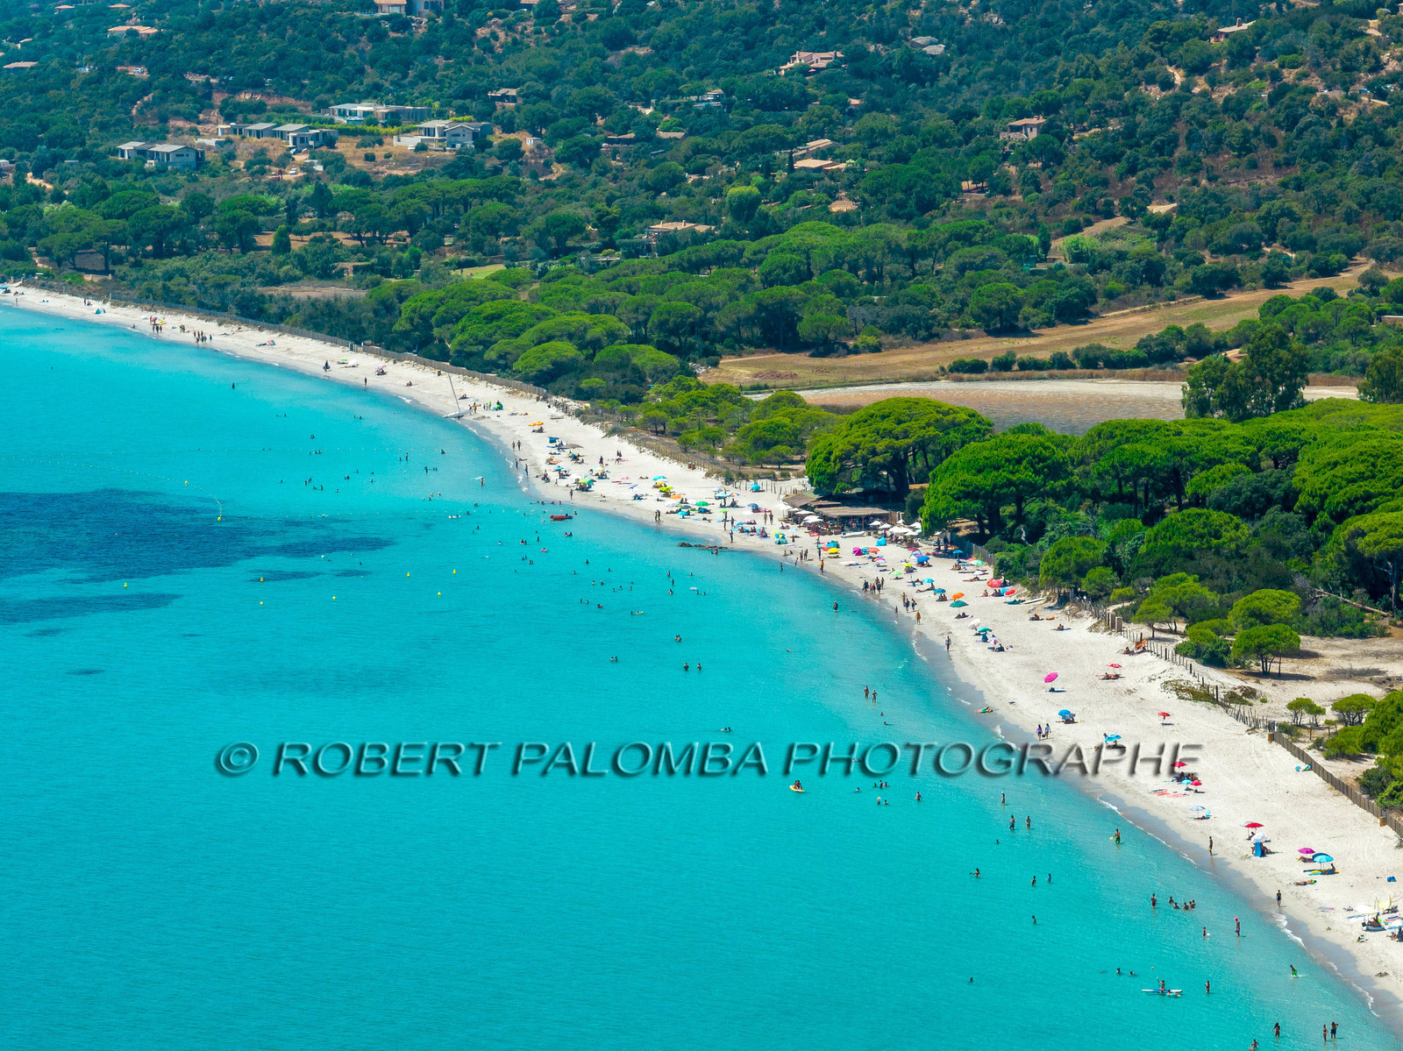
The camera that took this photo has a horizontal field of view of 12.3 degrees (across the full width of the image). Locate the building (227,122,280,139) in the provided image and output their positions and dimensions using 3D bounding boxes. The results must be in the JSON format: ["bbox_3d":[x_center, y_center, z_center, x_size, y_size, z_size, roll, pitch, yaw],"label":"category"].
[{"bbox_3d":[-121.640,-107.240,1770.000,8.000,4.000,12.500,-5,8,-43],"label":"building"}]

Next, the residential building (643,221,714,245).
[{"bbox_3d":[-5.110,-70.010,1560.000,13.000,4.800,10.500,4,7,35],"label":"residential building"}]

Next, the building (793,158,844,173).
[{"bbox_3d":[30.240,-93.450,1690.000,9.000,4.000,9.500,-5,8,-42],"label":"building"}]

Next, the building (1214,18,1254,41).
[{"bbox_3d":[167.400,-156.080,2050.000,9.500,6.500,8.500,6,8,45],"label":"building"}]

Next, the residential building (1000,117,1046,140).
[{"bbox_3d":[89.760,-110.880,1820.000,10.500,6.000,8.000,3,6,25],"label":"residential building"}]

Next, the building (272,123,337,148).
[{"bbox_3d":[-104.930,-103.370,1730.000,13.000,5.300,11.000,-5,8,-43],"label":"building"}]

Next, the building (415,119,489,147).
[{"bbox_3d":[-66.910,-105.310,1750.000,12.000,6.300,17.000,-4,7,-35],"label":"building"}]

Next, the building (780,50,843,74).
[{"bbox_3d":[34.960,-147.870,2080.000,17.000,6.300,11.000,2,6,15],"label":"building"}]

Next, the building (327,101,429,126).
[{"bbox_3d":[-90.710,-115.810,1830.000,23.000,5.300,17.000,4,7,38],"label":"building"}]

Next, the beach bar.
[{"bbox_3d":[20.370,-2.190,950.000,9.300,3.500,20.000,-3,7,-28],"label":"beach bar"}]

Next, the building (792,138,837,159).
[{"bbox_3d":[29.620,-99.440,1720.000,8.000,4.900,9.000,-4,7,-38],"label":"building"}]

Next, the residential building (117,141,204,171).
[{"bbox_3d":[-139.480,-95.170,1680.000,11.500,5.800,22.000,-4,7,-37],"label":"residential building"}]

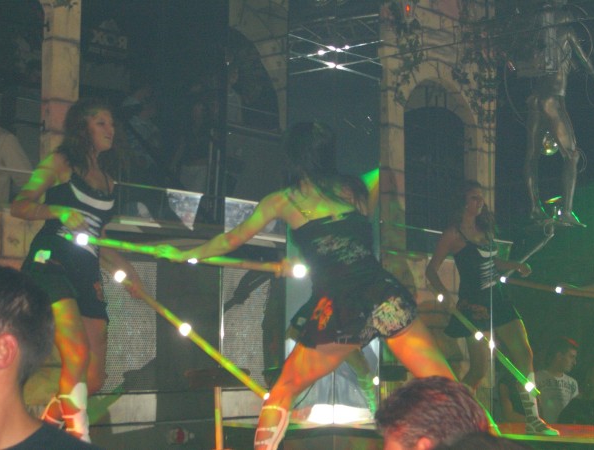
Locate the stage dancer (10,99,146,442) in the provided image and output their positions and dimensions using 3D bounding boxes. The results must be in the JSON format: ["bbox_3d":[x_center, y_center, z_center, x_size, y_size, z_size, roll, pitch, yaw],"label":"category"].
[{"bbox_3d":[-0.941,0.237,5.120,0.600,1.600,0.700,-4,-7,34],"label":"stage dancer"}]

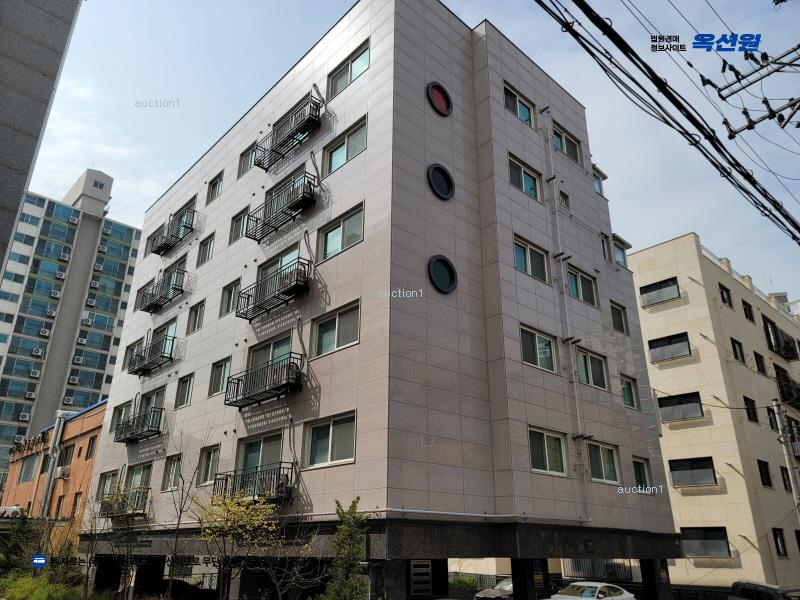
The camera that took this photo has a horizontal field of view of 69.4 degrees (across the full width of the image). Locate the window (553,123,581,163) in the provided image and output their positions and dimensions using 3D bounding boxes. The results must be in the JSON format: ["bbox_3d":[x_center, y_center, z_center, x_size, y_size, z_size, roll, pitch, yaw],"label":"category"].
[{"bbox_3d":[6.174,-5.705,21.422,1.791,1.168,0.150,20,-29,-39],"label":"window"}]

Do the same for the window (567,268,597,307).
[{"bbox_3d":[6.031,-0.366,19.288,1.800,1.114,0.180,20,-29,-39],"label":"window"}]

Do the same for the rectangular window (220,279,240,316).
[{"bbox_3d":[-5.869,-0.063,20.239,0.150,1.187,1.353,20,-29,-39],"label":"rectangular window"}]

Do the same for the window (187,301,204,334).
[{"bbox_3d":[-7.667,0.695,21.972,0.150,1.130,1.292,20,-30,-39],"label":"window"}]

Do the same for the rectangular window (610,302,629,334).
[{"bbox_3d":[7.660,0.663,20.344,1.098,1.062,0.150,20,-30,-39],"label":"rectangular window"}]

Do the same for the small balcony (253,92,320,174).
[{"bbox_3d":[-3.839,-5.641,19.735,0.493,0.881,3.443,20,-29,-39],"label":"small balcony"}]

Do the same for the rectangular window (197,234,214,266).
[{"bbox_3d":[-7.548,-1.904,22.767,0.150,1.172,1.302,20,-28,-39],"label":"rectangular window"}]

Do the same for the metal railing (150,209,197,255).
[{"bbox_3d":[-10.019,-2.959,25.550,0.462,0.894,3.507,20,-28,-39],"label":"metal railing"}]

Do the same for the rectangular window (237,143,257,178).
[{"bbox_3d":[-5.867,-5.389,22.522,0.150,1.150,1.183,20,-30,-39],"label":"rectangular window"}]

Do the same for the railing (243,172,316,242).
[{"bbox_3d":[-3.847,-2.911,18.567,0.461,0.906,3.407,20,-29,-39],"label":"railing"}]

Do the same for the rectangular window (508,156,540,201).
[{"bbox_3d":[4.006,-3.831,18.536,1.731,1.147,0.150,20,-30,-39],"label":"rectangular window"}]

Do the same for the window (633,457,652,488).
[{"bbox_3d":[7.583,5.659,18.201,1.134,1.071,0.180,20,-29,-39],"label":"window"}]

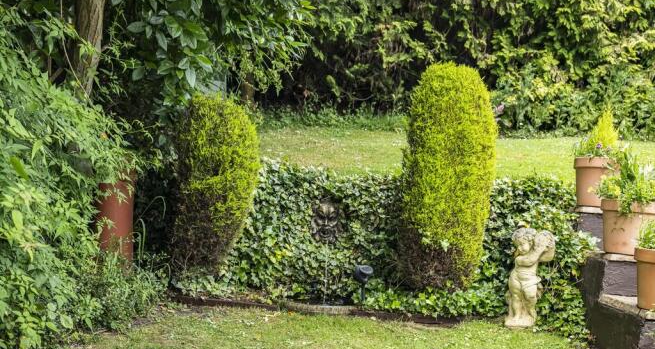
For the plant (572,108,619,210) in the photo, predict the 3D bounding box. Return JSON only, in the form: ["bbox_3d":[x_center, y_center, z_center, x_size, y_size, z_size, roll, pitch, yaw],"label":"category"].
[{"bbox_3d":[1.793,-0.113,4.250,0.296,0.652,0.296,3,5,0],"label":"plant"}]

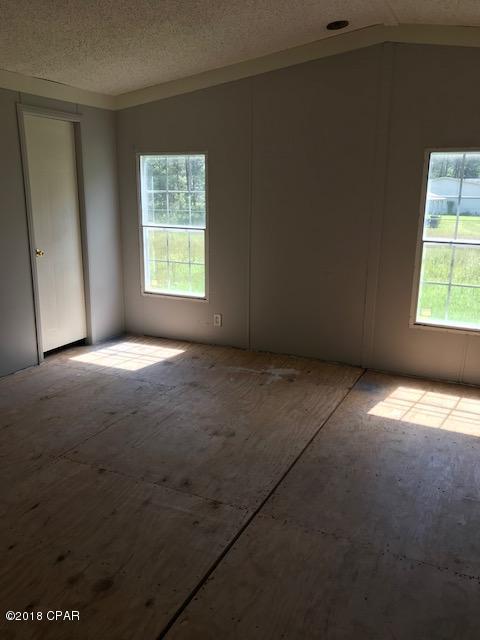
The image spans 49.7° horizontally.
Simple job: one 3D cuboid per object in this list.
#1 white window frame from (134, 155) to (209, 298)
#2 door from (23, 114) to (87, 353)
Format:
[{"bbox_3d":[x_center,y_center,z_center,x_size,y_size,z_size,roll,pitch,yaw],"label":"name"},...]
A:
[{"bbox_3d":[-0.644,-0.906,5.128,0.790,1.410,0.090,7,15,25],"label":"white window frame"},{"bbox_3d":[-1.672,-0.744,4.678,0.045,2.020,0.630,7,15,25],"label":"door"}]

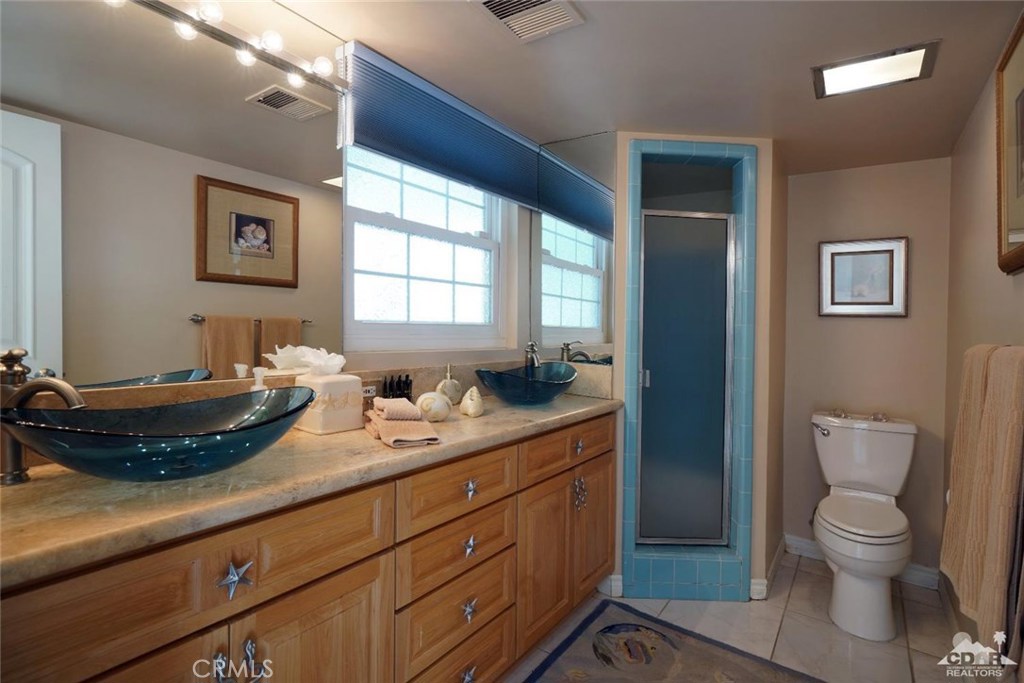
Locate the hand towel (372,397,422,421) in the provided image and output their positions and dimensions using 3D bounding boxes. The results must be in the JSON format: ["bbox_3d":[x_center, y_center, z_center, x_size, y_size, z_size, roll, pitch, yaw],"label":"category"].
[{"bbox_3d":[-0.341,0.196,1.350,0.115,0.048,0.165,0,1,-22],"label":"hand towel"}]

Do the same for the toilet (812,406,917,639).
[{"bbox_3d":[1.576,0.783,2.058,0.410,0.820,0.710,1,1,37],"label":"toilet"}]

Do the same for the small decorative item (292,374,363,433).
[{"bbox_3d":[-0.566,0.189,1.402,0.145,0.154,0.145,1,1,40],"label":"small decorative item"}]

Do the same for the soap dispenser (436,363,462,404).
[{"bbox_3d":[-0.263,0.175,1.914,0.105,0.176,0.075,0,1,-30],"label":"soap dispenser"}]

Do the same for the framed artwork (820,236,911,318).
[{"bbox_3d":[1.796,-0.320,2.339,0.360,0.395,0.025,1,1,37],"label":"framed artwork"}]

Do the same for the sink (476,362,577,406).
[{"bbox_3d":[0.075,0.187,1.928,0.360,0.160,0.545,1,1,37],"label":"sink"}]

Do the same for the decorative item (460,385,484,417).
[{"bbox_3d":[-0.141,0.214,1.617,0.078,0.105,0.070,1,1,-6],"label":"decorative item"}]

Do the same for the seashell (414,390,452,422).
[{"bbox_3d":[-0.264,0.220,1.564,0.116,0.096,0.100,1,1,-9],"label":"seashell"}]

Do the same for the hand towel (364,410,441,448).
[{"bbox_3d":[-0.332,0.246,1.334,0.135,0.046,0.340,0,1,-26],"label":"hand towel"}]

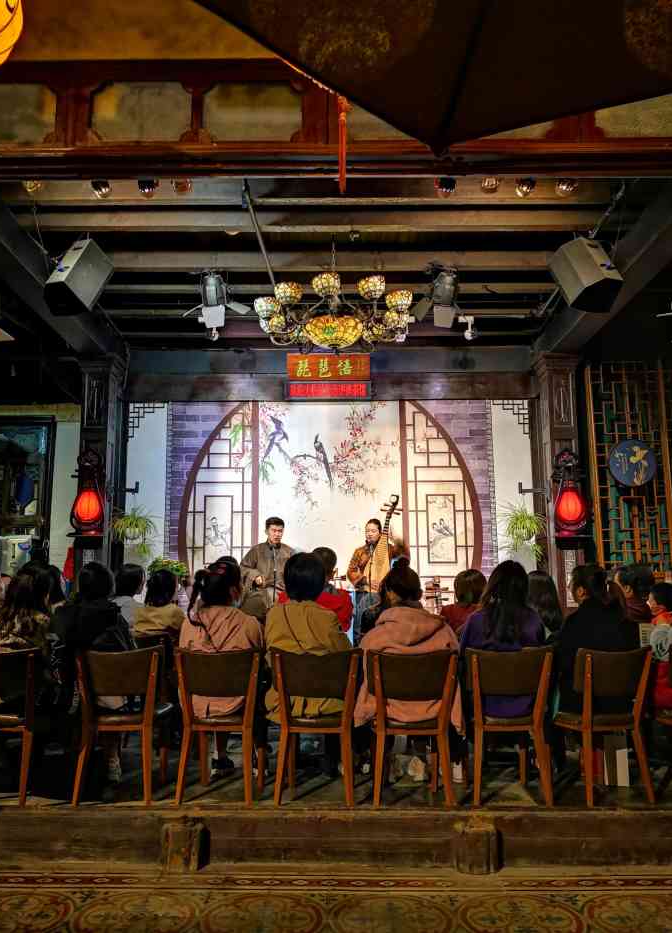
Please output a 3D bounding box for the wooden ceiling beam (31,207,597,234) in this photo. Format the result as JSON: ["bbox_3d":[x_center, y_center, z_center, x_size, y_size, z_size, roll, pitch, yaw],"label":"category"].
[{"bbox_3d":[-0.135,-1.740,5.143,4.220,0.130,0.091,0,-9,0],"label":"wooden ceiling beam"}]

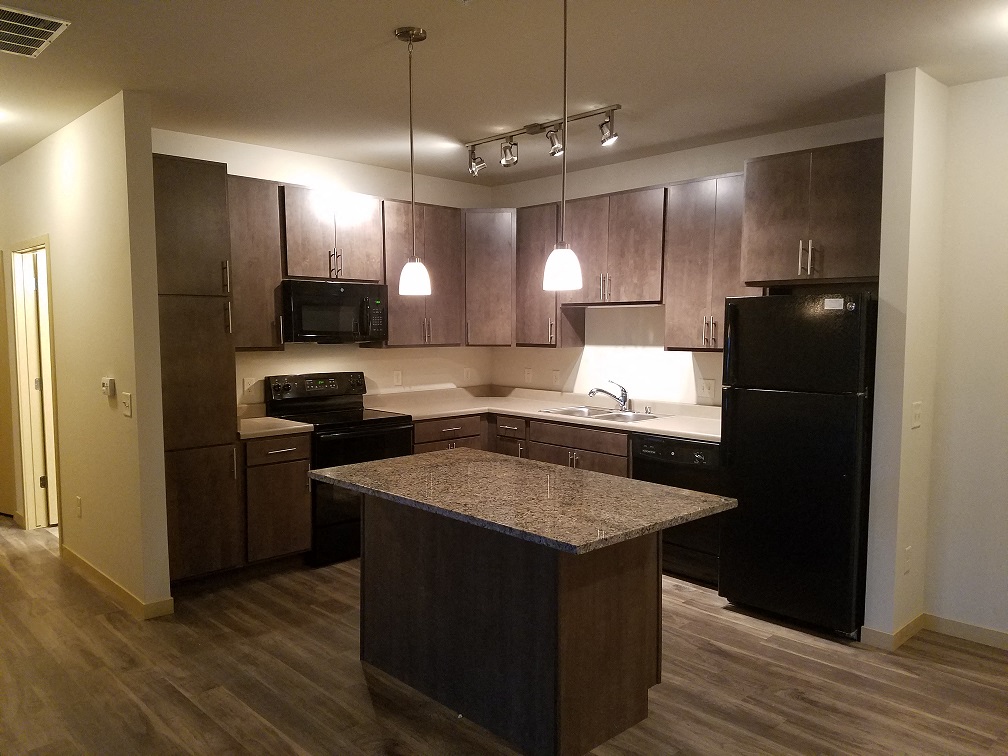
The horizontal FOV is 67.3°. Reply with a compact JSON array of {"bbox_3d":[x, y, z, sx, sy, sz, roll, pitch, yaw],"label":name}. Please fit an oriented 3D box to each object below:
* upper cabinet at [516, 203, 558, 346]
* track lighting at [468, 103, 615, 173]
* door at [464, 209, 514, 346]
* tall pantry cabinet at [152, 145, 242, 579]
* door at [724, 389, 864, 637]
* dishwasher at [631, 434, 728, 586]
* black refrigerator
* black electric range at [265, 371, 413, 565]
[{"bbox_3d":[0.364,-0.787,5.931,0.325,1.073,0.460,-4,6,-44],"label":"upper cabinet"},{"bbox_3d":[0.193,-1.405,4.542,0.130,0.225,1.260,-4,6,-44],"label":"track lighting"},{"bbox_3d":[-0.115,-0.779,5.891,0.400,1.035,0.030,0,4,2],"label":"door"},{"bbox_3d":[-1.948,-0.031,4.502,0.470,2.413,0.630,-4,6,-44],"label":"tall pantry cabinet"},{"bbox_3d":[1.476,0.654,3.949,0.085,1.165,0.745,-4,6,-44],"label":"door"},{"bbox_3d":[1.221,0.767,4.783,0.610,0.865,0.604,-4,5,-43],"label":"dishwasher"},{"bbox_3d":[1.706,0.400,4.128,0.750,1.687,0.724,-4,5,-43],"label":"black refrigerator"},{"bbox_3d":[-1.113,0.581,5.203,0.762,1.177,0.665,-4,5,-43],"label":"black electric range"}]

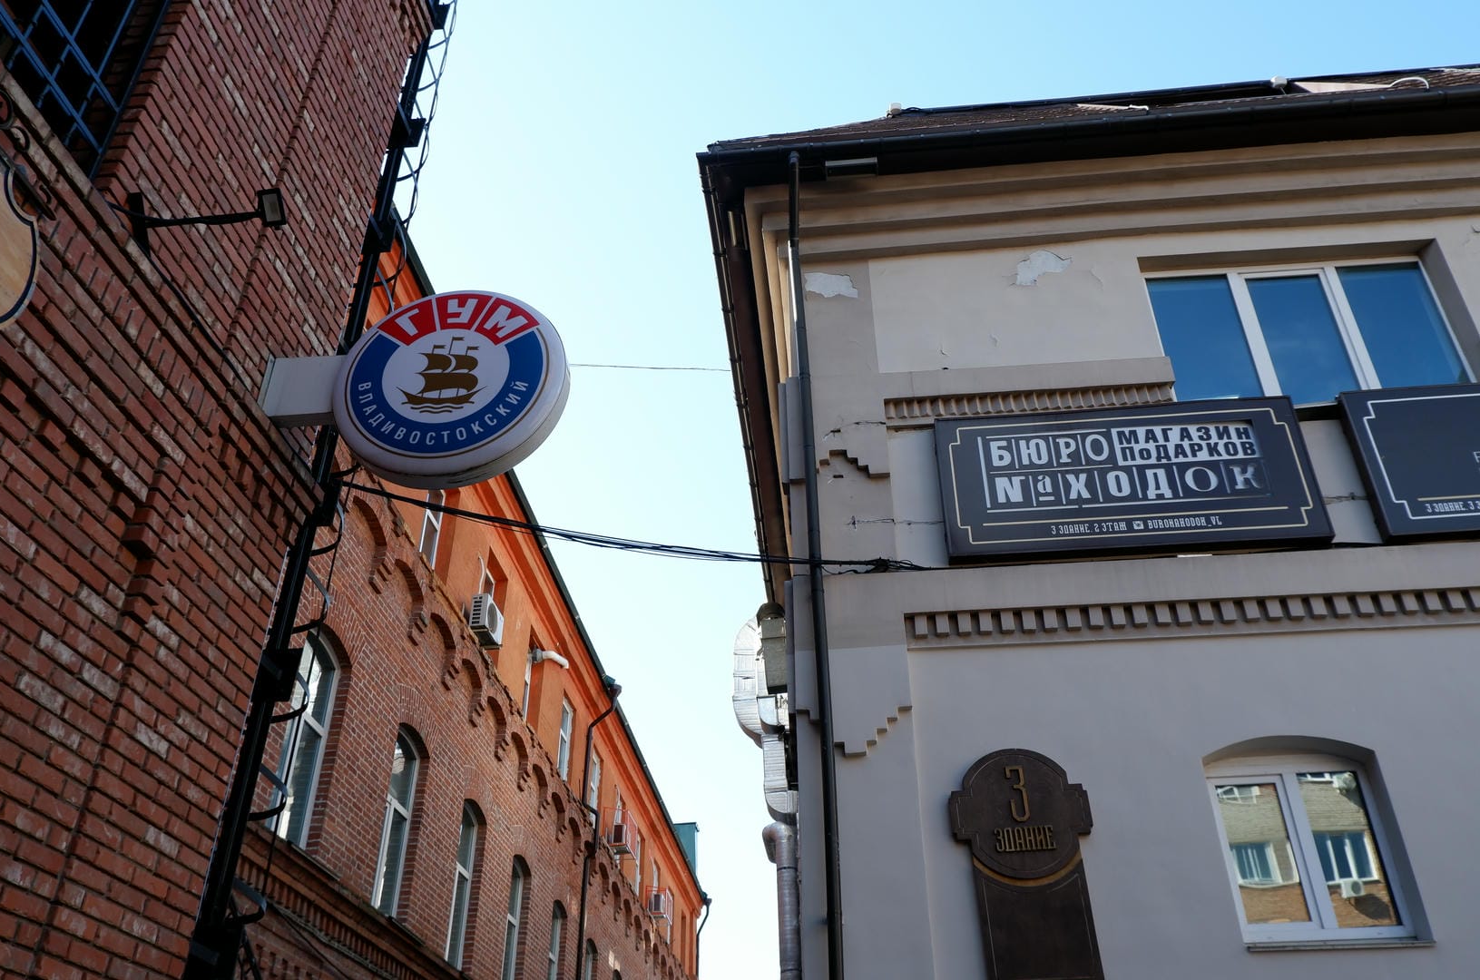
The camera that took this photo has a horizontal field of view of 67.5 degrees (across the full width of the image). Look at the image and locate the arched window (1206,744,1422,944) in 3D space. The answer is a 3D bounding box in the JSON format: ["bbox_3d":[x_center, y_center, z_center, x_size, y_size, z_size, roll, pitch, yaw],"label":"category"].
[{"bbox_3d":[3.375,2.139,6.659,0.969,1.078,0.100,-3,-33,5],"label":"arched window"}]

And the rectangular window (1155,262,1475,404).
[{"bbox_3d":[4.453,-1.176,8.781,2.237,1.452,0.100,-3,-33,5],"label":"rectangular window"}]

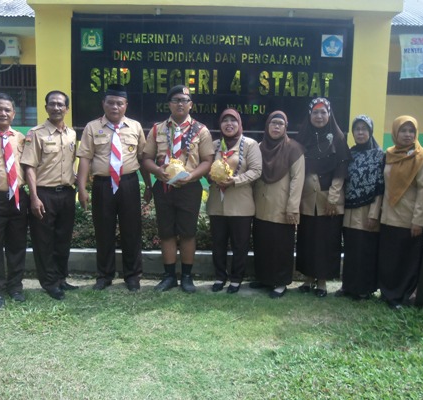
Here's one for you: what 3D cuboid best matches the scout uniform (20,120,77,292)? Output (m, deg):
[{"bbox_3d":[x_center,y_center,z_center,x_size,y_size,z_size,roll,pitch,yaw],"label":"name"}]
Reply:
[{"bbox_3d":[-1.351,0.048,3.590,0.429,1.395,0.320,-2,8,-24],"label":"scout uniform"}]

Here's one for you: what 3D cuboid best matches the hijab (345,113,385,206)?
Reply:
[{"bbox_3d":[1.270,-0.328,3.579,0.380,0.760,0.290,5,7,32],"label":"hijab"}]

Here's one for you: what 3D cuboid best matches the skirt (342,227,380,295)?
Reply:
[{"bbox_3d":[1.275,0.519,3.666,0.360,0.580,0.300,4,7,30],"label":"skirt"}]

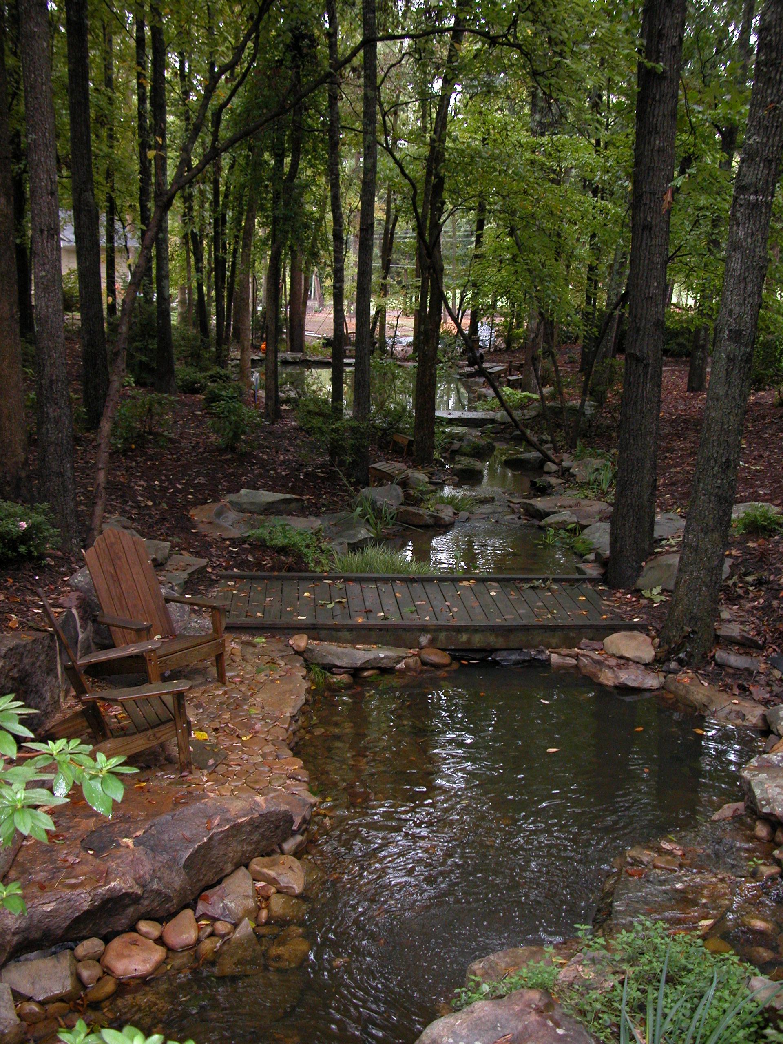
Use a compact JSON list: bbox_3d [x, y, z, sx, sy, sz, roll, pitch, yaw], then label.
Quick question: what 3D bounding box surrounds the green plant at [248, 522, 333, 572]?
[{"bbox_3d":[-1.010,0.270,10.150,0.850,0.400,0.750,2,13,0],"label":"green plant"}]

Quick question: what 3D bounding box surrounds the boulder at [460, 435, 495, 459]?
[{"bbox_3d":[1.374,-1.198,16.378,0.520,0.290,0.450,1,14,0],"label":"boulder"}]

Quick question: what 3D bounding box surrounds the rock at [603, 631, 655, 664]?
[{"bbox_3d":[1.936,1.037,8.380,0.400,0.220,0.300,1,14,-5],"label":"rock"}]

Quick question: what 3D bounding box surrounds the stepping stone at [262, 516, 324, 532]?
[{"bbox_3d":[-1.140,0.033,11.800,0.640,0.130,0.450,1,14,-5],"label":"stepping stone"}]

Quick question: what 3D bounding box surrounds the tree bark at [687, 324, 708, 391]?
[{"bbox_3d":[6.547,-3.535,21.950,0.420,1.500,0.420,1,14,0],"label":"tree bark"}]

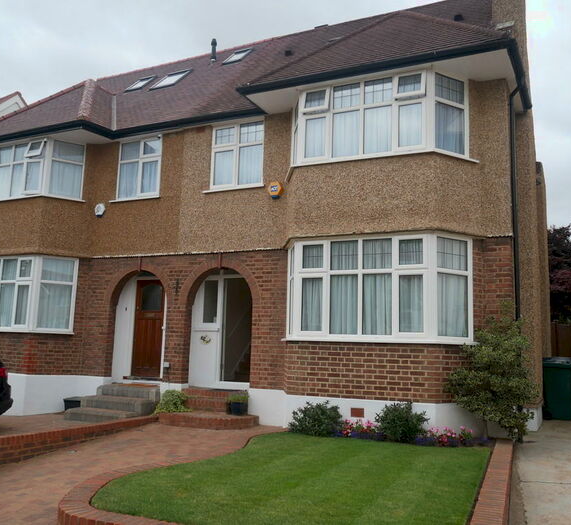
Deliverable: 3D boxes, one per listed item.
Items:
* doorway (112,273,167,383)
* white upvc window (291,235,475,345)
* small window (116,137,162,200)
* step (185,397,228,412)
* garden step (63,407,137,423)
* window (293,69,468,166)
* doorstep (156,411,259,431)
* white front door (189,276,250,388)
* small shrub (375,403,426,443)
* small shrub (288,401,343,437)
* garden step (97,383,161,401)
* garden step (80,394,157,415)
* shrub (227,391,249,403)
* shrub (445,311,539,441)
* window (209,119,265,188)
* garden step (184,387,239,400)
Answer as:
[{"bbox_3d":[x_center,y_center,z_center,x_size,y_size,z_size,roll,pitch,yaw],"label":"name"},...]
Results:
[{"bbox_3d":[-2.890,1.286,12.074,1.400,2.210,0.280,-2,-10,26],"label":"doorway"},{"bbox_3d":[1.239,0.435,9.052,2.930,1.530,0.700,-2,-9,25],"label":"white upvc window"},{"bbox_3d":[-2.859,-1.821,11.864,1.050,1.230,0.120,-2,-9,25],"label":"small window"},{"bbox_3d":[-1.322,2.572,10.866,1.420,0.200,0.300,-2,-10,26],"label":"step"},{"bbox_3d":[-3.326,2.808,11.051,1.430,0.210,0.330,-2,-10,26],"label":"garden step"},{"bbox_3d":[1.335,-2.171,9.650,3.000,1.290,0.630,-2,-10,26],"label":"window"},{"bbox_3d":[-1.438,2.718,10.449,1.760,0.200,0.800,-2,-10,26],"label":"doorstep"},{"bbox_3d":[-1.190,1.214,11.263,1.440,2.250,0.280,-2,-10,26],"label":"white front door"},{"bbox_3d":[1.512,2.087,7.941,0.690,0.500,0.620,-2,-9,25],"label":"small shrub"},{"bbox_3d":[0.412,2.168,8.460,0.760,0.490,0.650,-2,-9,25],"label":"small shrub"},{"bbox_3d":[-3.025,2.485,11.650,1.380,0.205,0.380,-2,-10,26],"label":"garden step"},{"bbox_3d":[-3.172,2.643,11.341,1.390,0.210,0.330,-2,-10,26],"label":"garden step"},{"bbox_3d":[-0.805,2.280,10.338,0.370,0.230,0.320,-2,-10,26],"label":"shrub"},{"bbox_3d":[2.728,1.506,8.092,1.170,1.730,1.000,-2,-9,25],"label":"shrub"},{"bbox_3d":[-0.870,-1.914,10.918,1.070,1.260,0.120,-2,-9,25],"label":"window"},{"bbox_3d":[-1.204,2.281,10.455,1.200,0.155,0.400,-2,-9,25],"label":"garden step"}]

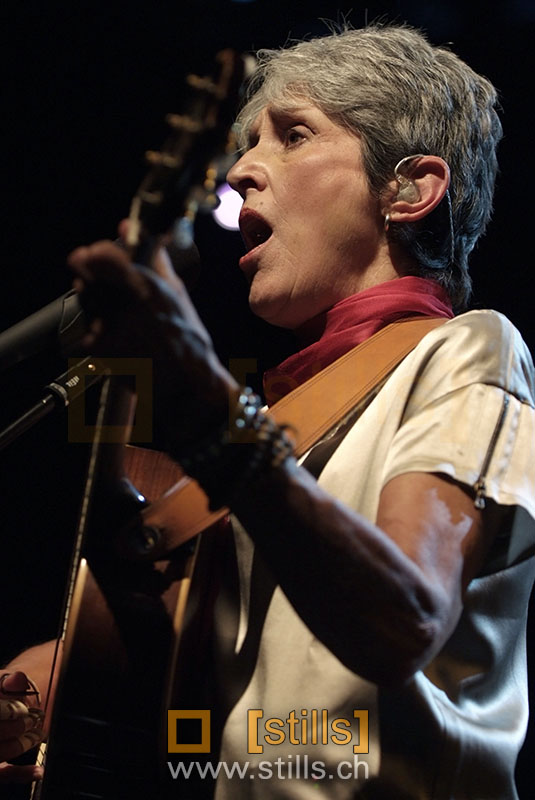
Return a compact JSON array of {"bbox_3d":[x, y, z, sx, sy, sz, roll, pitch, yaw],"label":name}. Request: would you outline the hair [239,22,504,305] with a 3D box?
[{"bbox_3d":[0.091,-0.199,2.920,0.217,0.228,0.178,23,-17,-29],"label":"hair"}]

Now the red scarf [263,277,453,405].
[{"bbox_3d":[0.067,-0.044,2.680,0.165,0.120,0.150,7,-14,-29],"label":"red scarf"}]

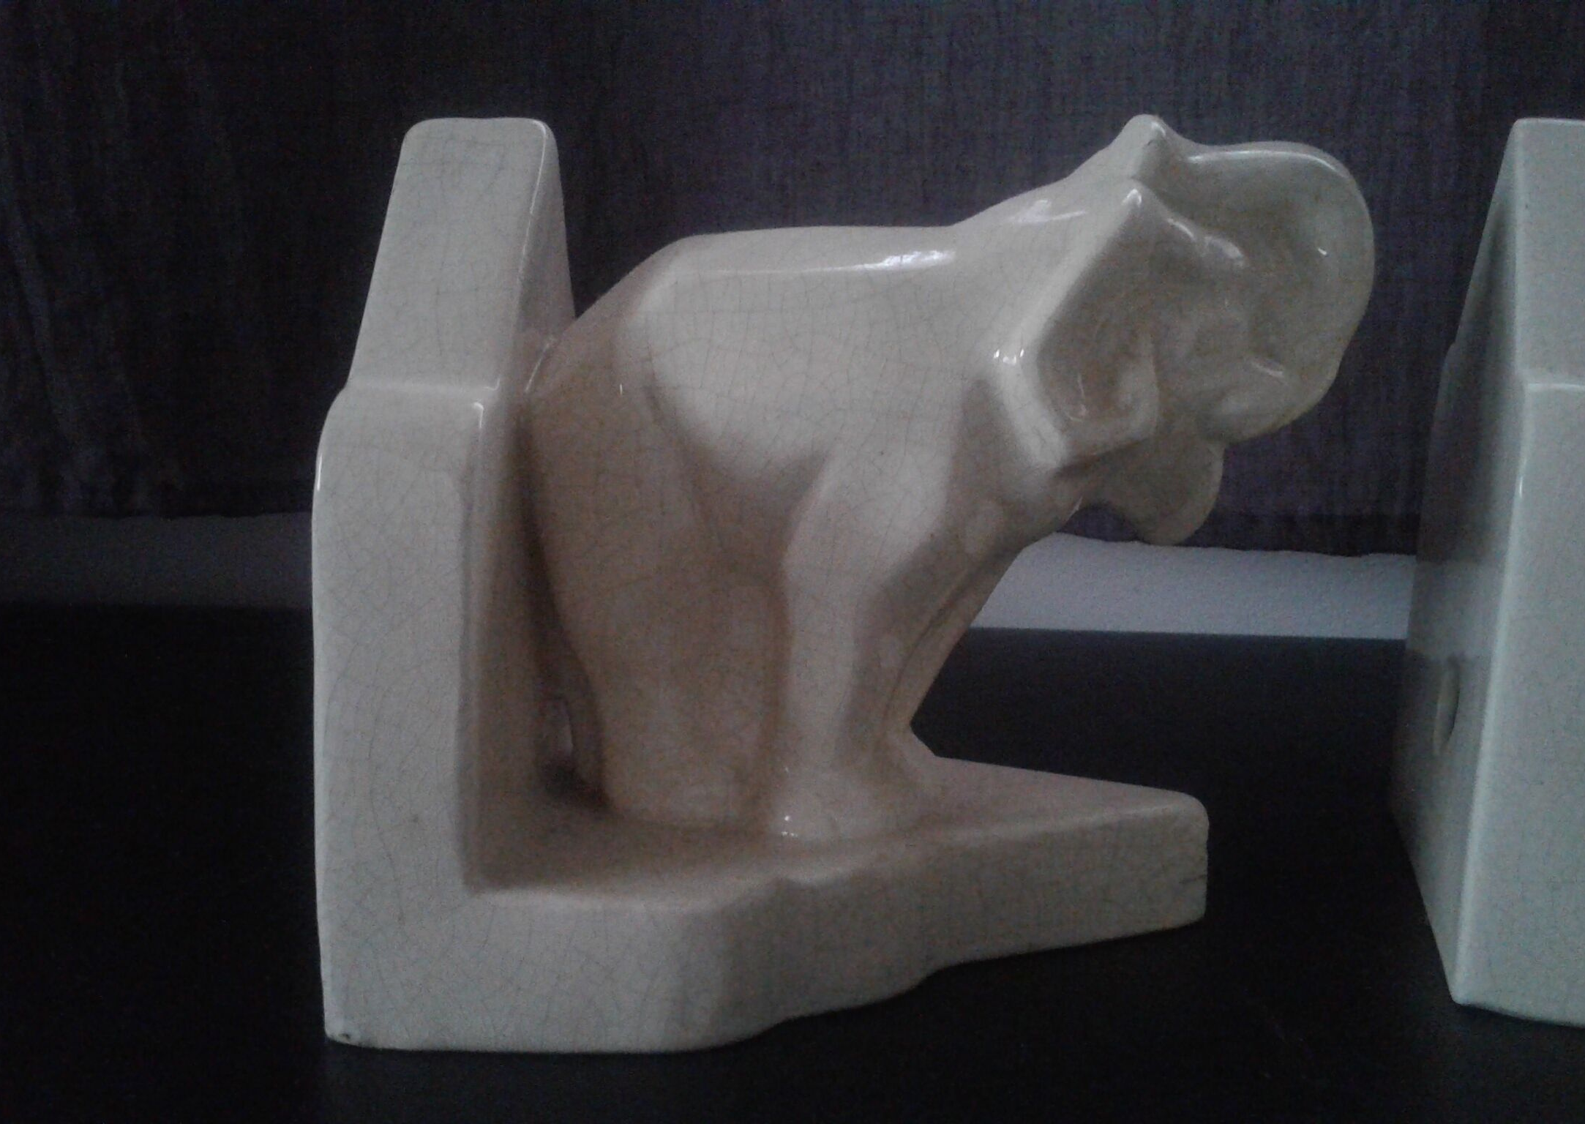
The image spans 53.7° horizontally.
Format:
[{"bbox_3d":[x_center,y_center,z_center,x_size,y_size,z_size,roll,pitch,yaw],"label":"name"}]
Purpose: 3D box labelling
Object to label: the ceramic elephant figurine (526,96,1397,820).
[{"bbox_3d":[0.028,-0.019,0.315,0.166,0.139,0.068,1,11,4],"label":"ceramic elephant figurine"}]

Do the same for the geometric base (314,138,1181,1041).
[{"bbox_3d":[0.004,-0.005,0.319,0.170,0.165,0.118,1,11,4],"label":"geometric base"}]

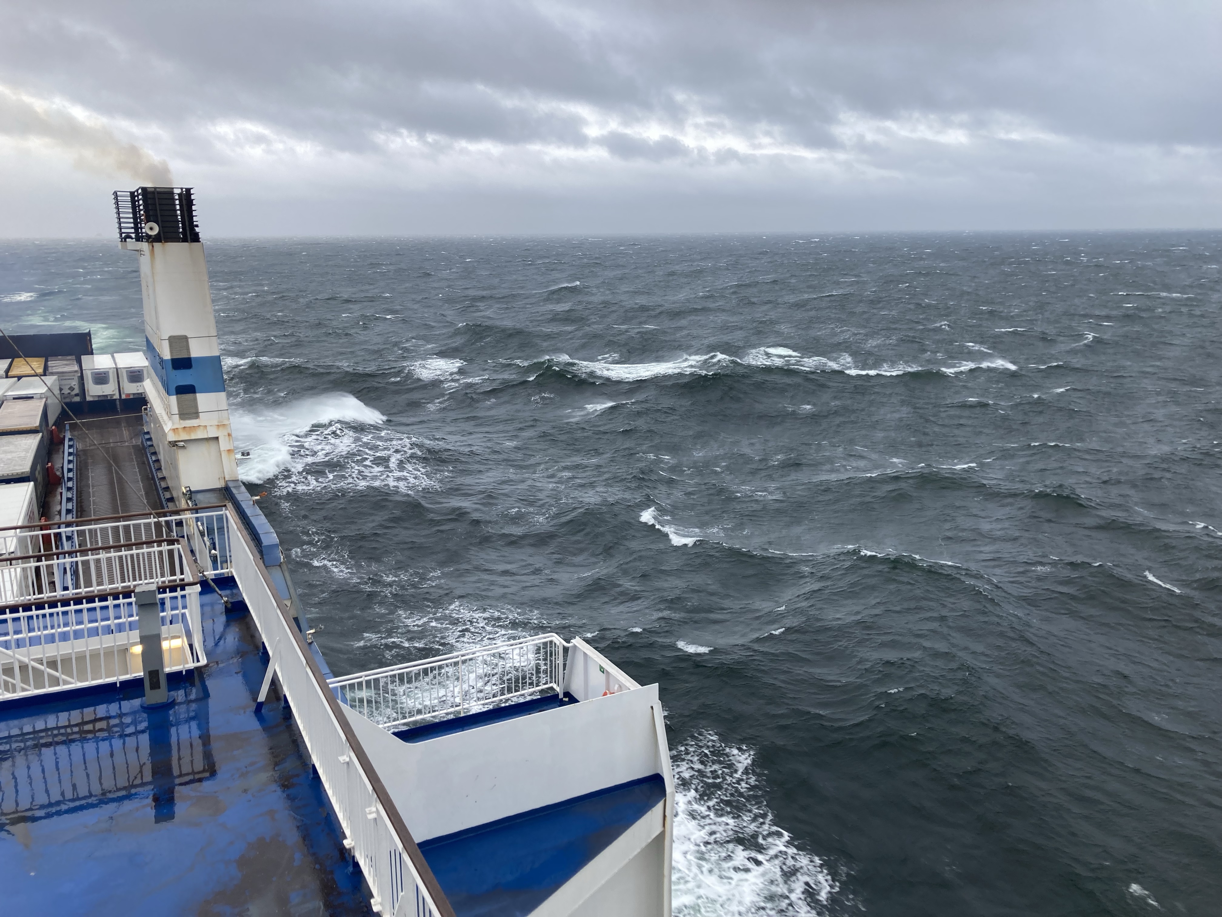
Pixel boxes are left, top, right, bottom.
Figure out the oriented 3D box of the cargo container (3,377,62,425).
[{"bbox_3d":[-44.350,-4.320,76.200,2.530,2.700,12.900,-7,13,-24],"label":"cargo container"}]

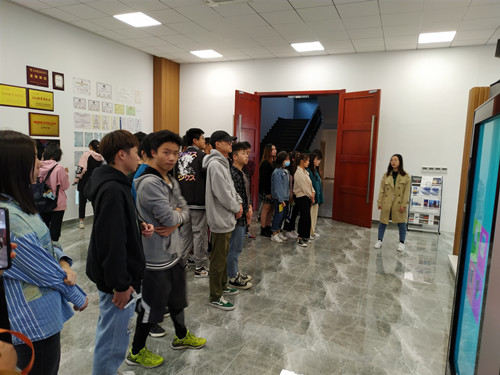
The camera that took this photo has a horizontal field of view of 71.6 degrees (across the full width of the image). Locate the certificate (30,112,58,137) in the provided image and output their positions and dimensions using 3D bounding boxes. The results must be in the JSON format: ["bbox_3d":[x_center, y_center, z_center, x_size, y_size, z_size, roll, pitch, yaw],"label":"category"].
[{"bbox_3d":[-3.634,-1.098,6.149,0.025,0.393,0.566,5,8,23],"label":"certificate"}]

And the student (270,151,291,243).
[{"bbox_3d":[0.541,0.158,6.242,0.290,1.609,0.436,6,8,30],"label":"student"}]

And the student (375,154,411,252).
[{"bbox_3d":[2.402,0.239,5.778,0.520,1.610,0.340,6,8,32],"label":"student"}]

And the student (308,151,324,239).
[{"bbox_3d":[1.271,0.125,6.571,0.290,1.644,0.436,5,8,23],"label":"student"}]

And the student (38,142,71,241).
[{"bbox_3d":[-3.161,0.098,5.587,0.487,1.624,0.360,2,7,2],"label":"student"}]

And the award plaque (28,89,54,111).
[{"bbox_3d":[-3.556,-1.477,5.928,0.030,0.335,0.465,5,7,23],"label":"award plaque"}]

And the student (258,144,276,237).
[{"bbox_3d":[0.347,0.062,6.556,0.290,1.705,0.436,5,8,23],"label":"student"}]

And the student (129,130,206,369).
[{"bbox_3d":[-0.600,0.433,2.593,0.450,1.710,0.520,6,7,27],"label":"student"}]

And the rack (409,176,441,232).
[{"bbox_3d":[3.628,0.352,7.139,0.610,1.170,0.340,5,7,23],"label":"rack"}]

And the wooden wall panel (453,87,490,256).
[{"bbox_3d":[3.290,-0.201,5.173,0.240,2.470,0.260,5,7,23],"label":"wooden wall panel"}]

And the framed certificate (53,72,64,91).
[{"bbox_3d":[-3.485,-1.927,6.324,0.025,0.303,0.231,5,8,23],"label":"framed certificate"}]

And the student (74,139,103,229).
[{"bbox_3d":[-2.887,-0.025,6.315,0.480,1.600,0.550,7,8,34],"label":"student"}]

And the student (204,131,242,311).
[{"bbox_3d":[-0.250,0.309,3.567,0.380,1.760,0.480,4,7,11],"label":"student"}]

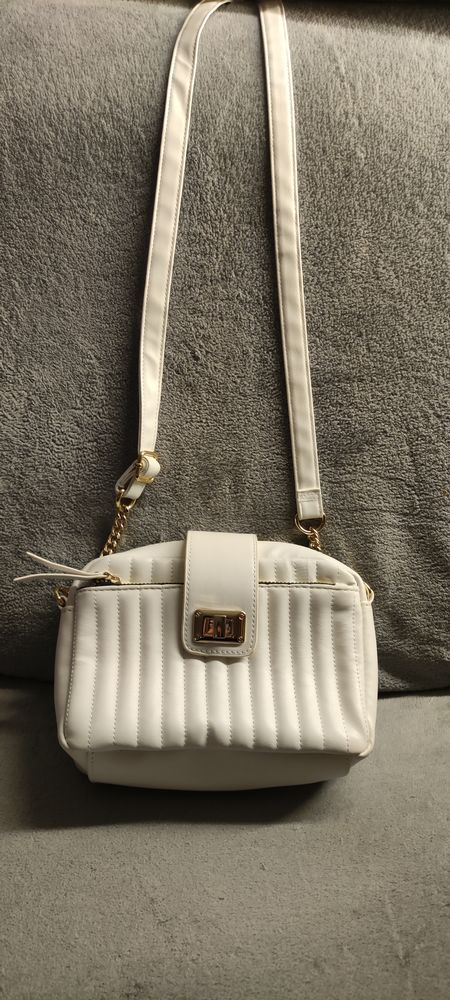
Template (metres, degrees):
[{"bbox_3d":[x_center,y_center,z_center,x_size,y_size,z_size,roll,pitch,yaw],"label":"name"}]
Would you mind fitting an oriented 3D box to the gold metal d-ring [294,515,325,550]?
[{"bbox_3d":[0.068,0.026,0.505,0.025,0.029,0.010,0,-10,0],"label":"gold metal d-ring"}]

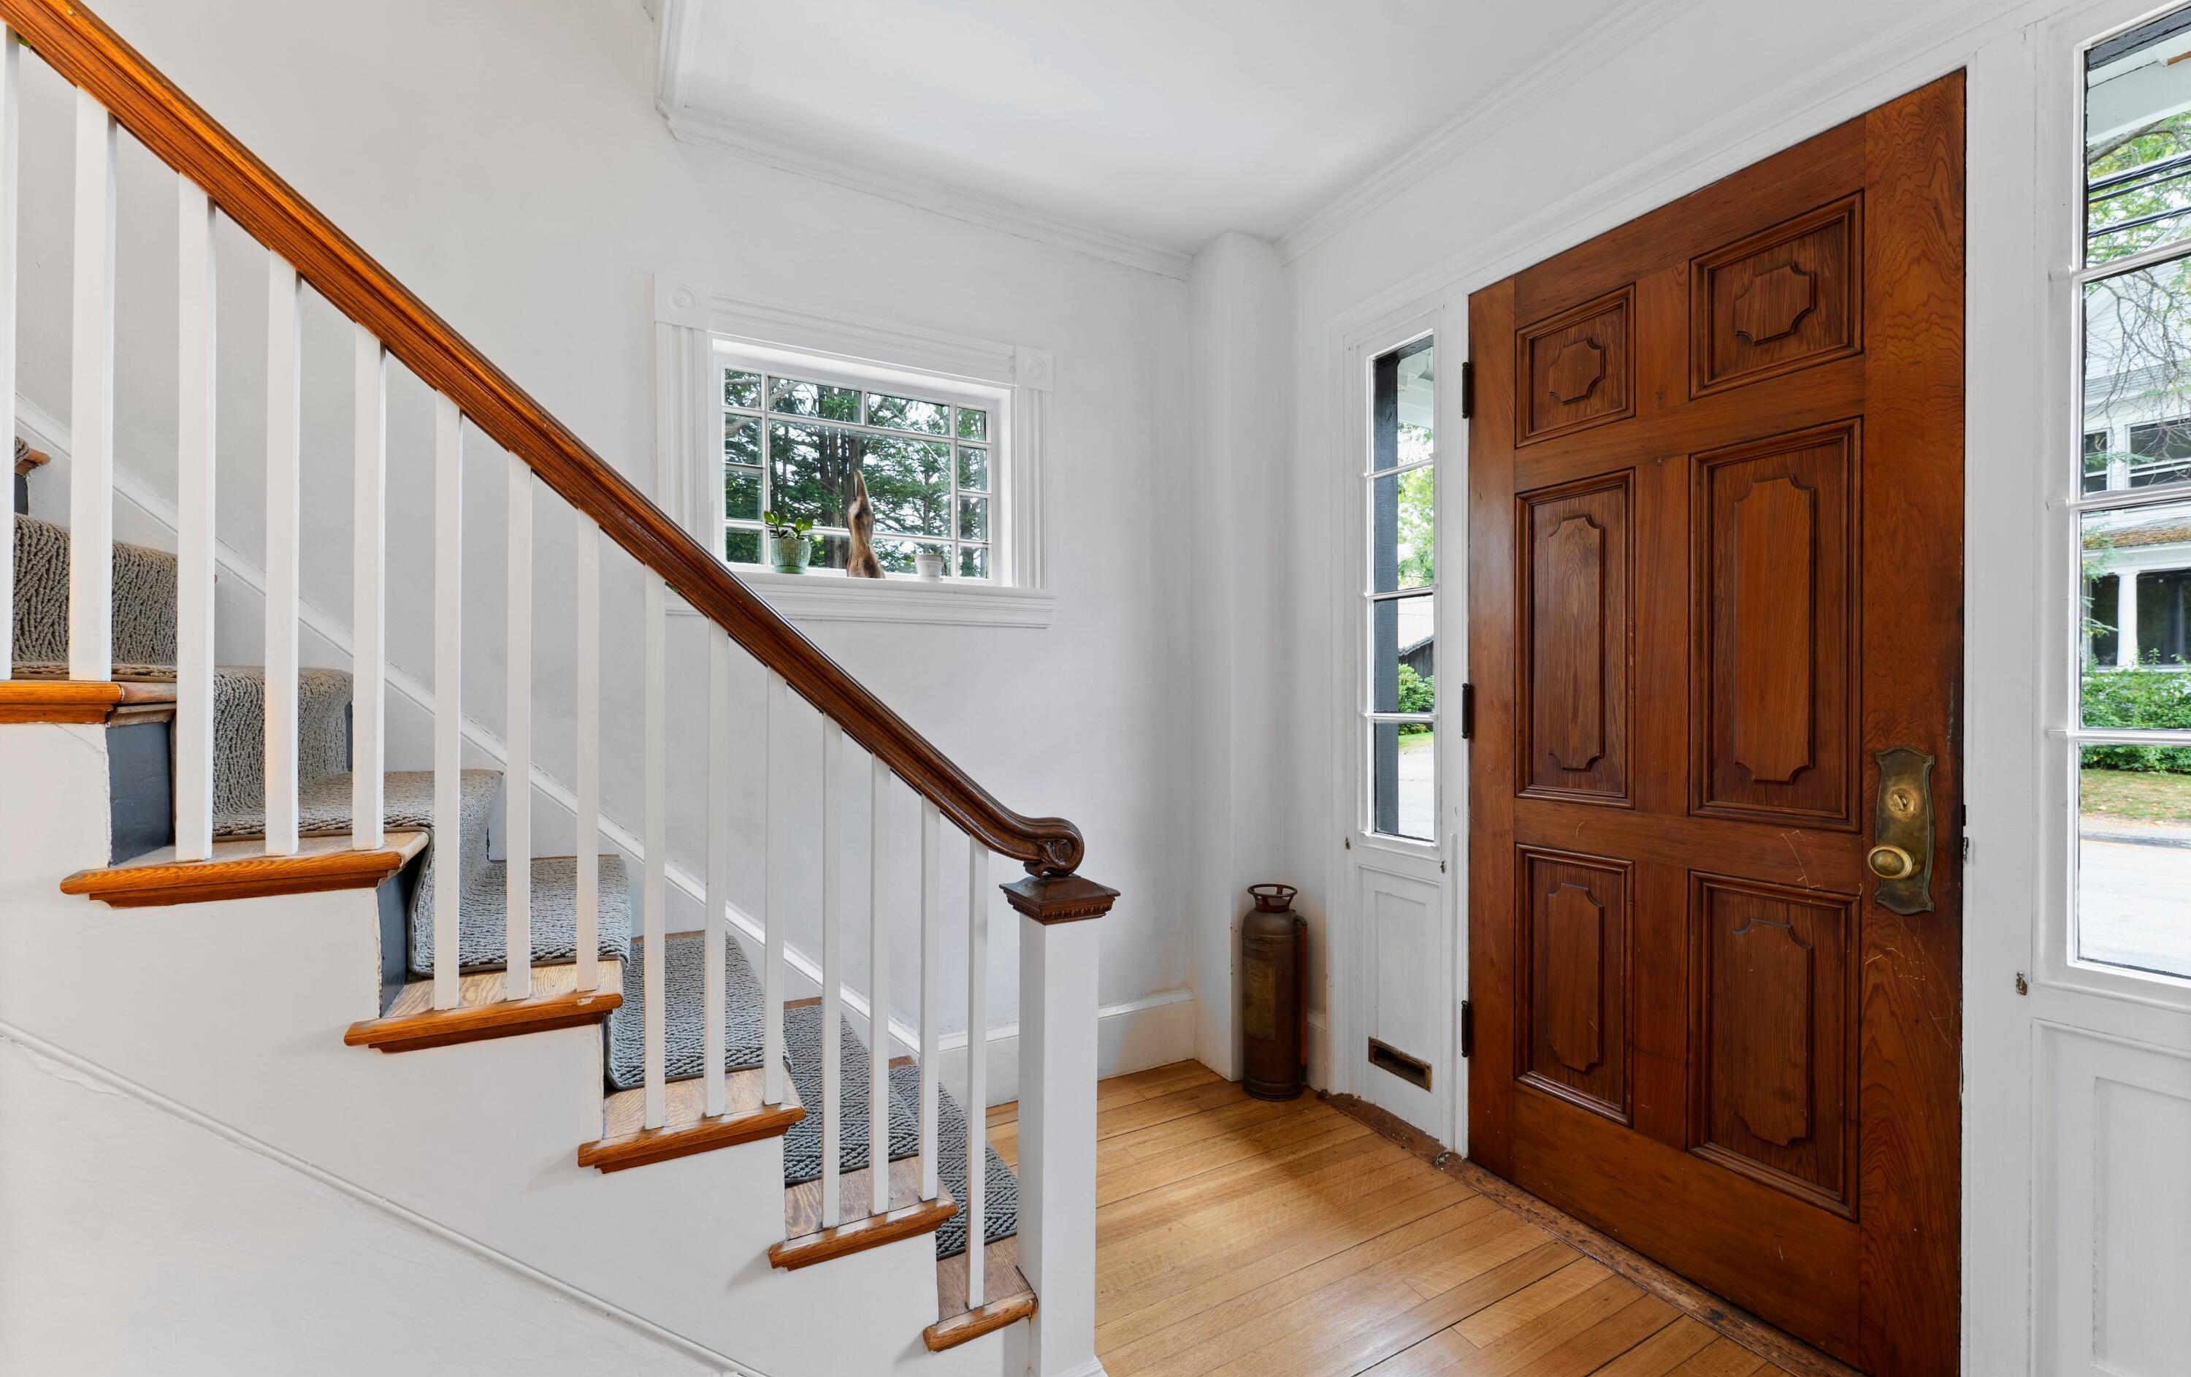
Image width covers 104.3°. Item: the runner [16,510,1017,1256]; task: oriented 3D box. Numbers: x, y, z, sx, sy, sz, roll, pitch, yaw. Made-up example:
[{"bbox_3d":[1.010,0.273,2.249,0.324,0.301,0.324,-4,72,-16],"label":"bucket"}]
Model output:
[{"bbox_3d":[-0.897,0.447,1.538,1.492,1.339,0.740,0,0,-28],"label":"runner"}]

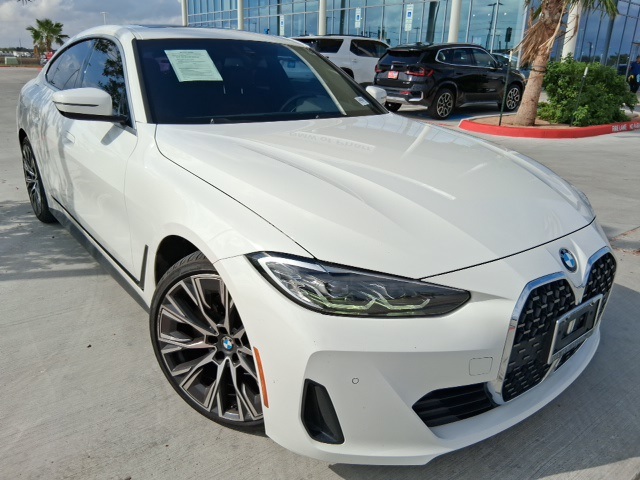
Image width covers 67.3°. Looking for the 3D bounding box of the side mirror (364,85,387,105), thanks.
[{"bbox_3d":[0.353,-0.995,3.264,0.235,0.150,0.180,-15,26,-37],"label":"side mirror"}]

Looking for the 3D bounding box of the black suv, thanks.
[{"bbox_3d":[3.388,-4.079,12.202,4.500,1.640,1.850,-14,25,-34],"label":"black suv"}]

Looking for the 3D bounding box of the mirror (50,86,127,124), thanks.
[{"bbox_3d":[-1.062,-0.604,2.161,0.235,0.150,0.180,-15,26,-37],"label":"mirror"}]

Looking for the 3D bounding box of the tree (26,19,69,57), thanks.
[{"bbox_3d":[-28.642,-20.425,49.670,4.000,4.700,4.000,-15,26,-37],"label":"tree"}]

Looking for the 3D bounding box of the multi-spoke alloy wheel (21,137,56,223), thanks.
[{"bbox_3d":[-2.135,-0.470,3.758,0.250,0.670,0.670,-15,26,-37],"label":"multi-spoke alloy wheel"}]

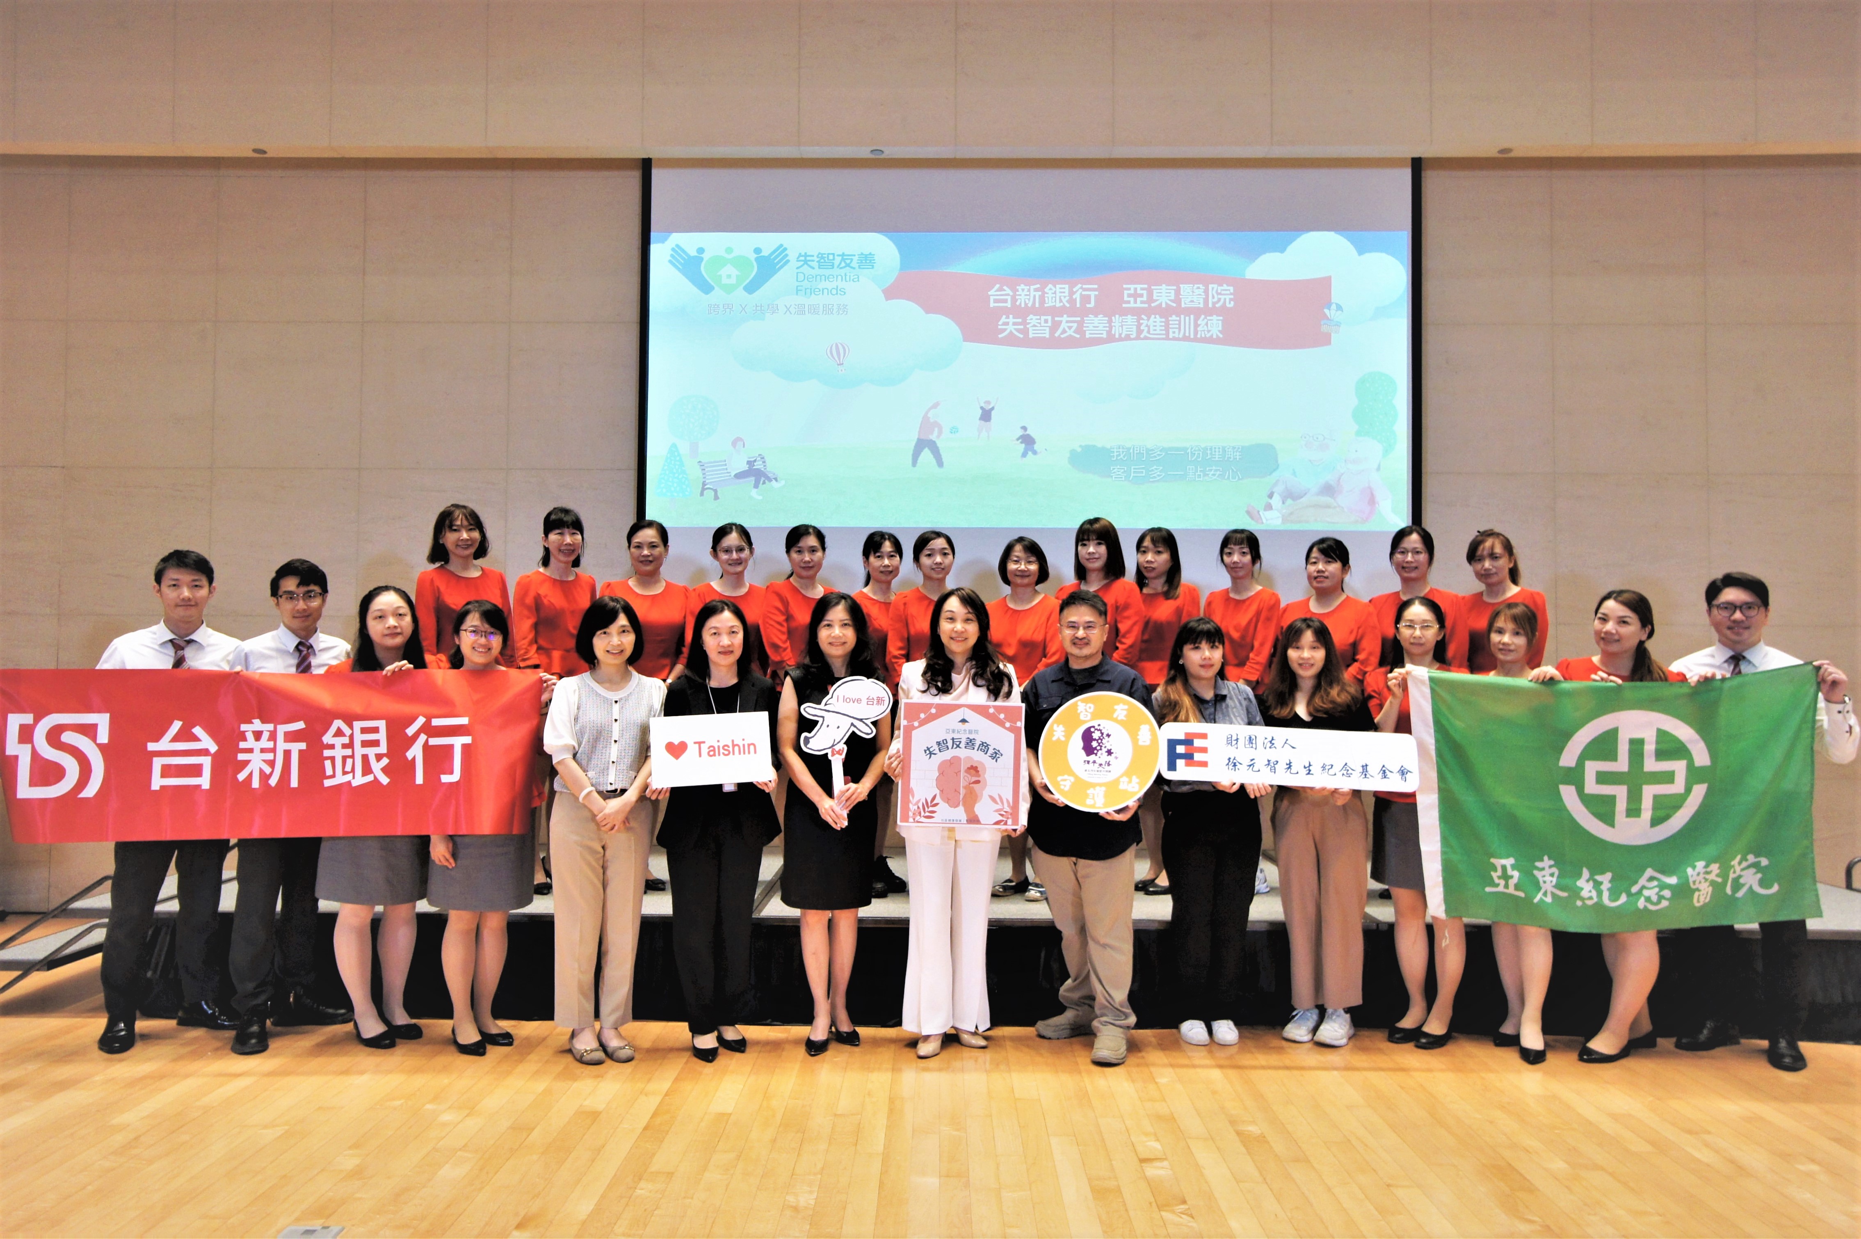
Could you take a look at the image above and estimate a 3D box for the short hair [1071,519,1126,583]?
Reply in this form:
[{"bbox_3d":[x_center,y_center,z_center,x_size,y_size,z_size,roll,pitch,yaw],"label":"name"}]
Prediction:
[{"bbox_3d":[0.726,-0.299,4.880,0.215,0.265,0.230,0,-2,14],"label":"short hair"}]

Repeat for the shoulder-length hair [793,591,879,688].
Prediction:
[{"bbox_3d":[-0.351,0.073,4.220,0.320,0.360,0.240,1,-1,-5],"label":"shoulder-length hair"}]

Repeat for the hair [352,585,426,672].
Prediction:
[{"bbox_3d":[-2.002,0.051,4.200,0.247,0.354,0.240,1,-1,-20],"label":"hair"}]

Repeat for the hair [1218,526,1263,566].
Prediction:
[{"bbox_3d":[1.398,-0.318,5.120,0.190,0.195,0.200,0,-2,21],"label":"hair"}]

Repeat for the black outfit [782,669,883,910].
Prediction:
[{"bbox_3d":[-0.370,0.629,4.220,0.380,0.900,0.270,0,-1,-4],"label":"black outfit"}]

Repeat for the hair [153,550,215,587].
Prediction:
[{"bbox_3d":[-2.772,-0.178,4.220,0.180,0.165,0.205,1,-2,-31],"label":"hair"}]

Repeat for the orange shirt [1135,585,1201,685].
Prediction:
[{"bbox_3d":[1.008,0.069,4.930,0.360,0.440,0.260,-1,-2,18],"label":"orange shirt"}]

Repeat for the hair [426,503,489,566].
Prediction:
[{"bbox_3d":[-2.100,-0.378,5.050,0.260,0.270,0.240,1,-1,-29],"label":"hair"}]

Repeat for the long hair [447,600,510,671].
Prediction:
[{"bbox_3d":[-1.699,0.057,4.270,0.225,0.260,0.225,6,-2,-23],"label":"long hair"}]

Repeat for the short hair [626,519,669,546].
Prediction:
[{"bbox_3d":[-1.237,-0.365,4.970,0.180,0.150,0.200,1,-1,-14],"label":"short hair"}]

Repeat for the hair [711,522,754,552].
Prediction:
[{"bbox_3d":[-0.870,-0.347,4.980,0.180,0.155,0.200,1,-1,-8],"label":"hair"}]

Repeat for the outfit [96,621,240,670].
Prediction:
[{"bbox_3d":[-2.813,0.325,4.200,0.540,0.640,0.290,1,-1,-26],"label":"outfit"}]

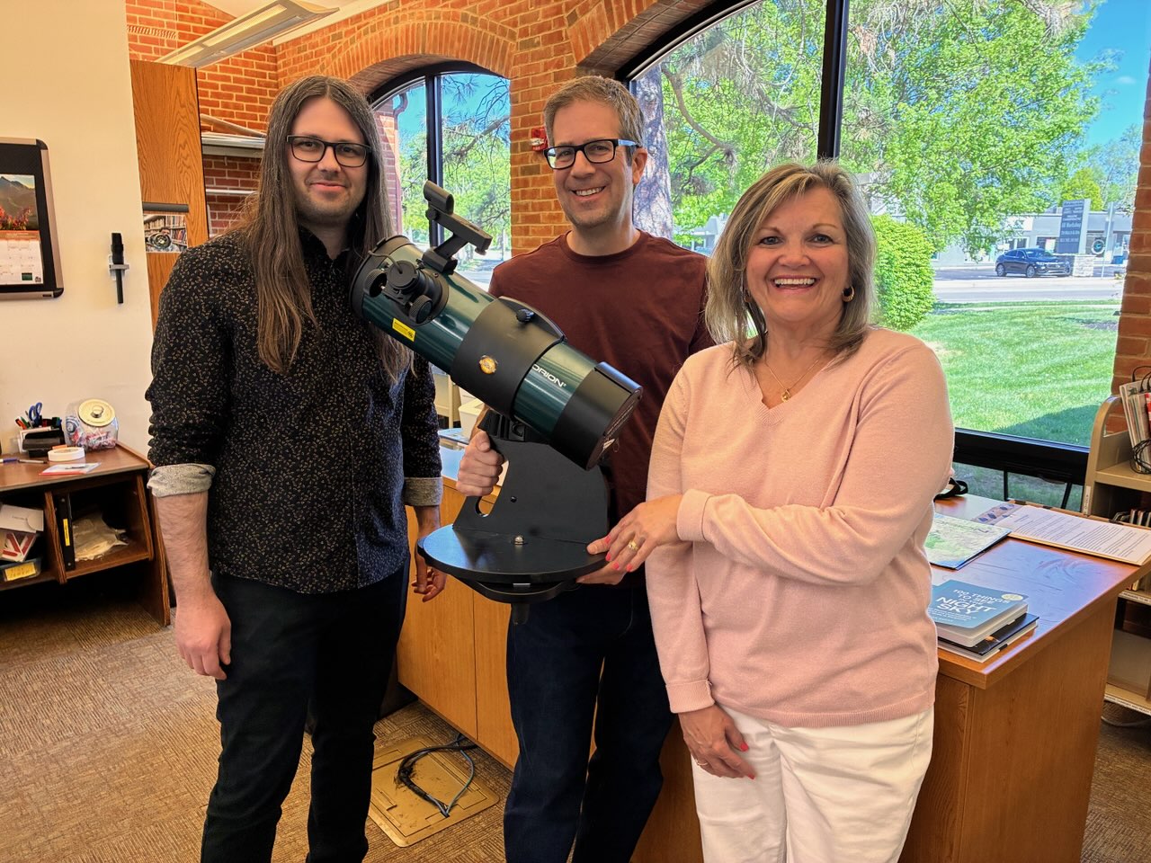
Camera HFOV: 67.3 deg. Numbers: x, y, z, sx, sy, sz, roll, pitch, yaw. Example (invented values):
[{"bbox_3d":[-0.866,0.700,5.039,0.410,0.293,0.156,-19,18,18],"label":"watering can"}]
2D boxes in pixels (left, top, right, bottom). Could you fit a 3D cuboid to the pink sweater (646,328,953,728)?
[{"bbox_3d":[0.321,0.126,1.225,0.440,0.520,0.320,4,13,18],"label":"pink sweater"}]

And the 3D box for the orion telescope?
[{"bbox_3d":[-0.128,-0.060,1.370,0.475,0.653,0.324,5,13,20],"label":"orion telescope"}]

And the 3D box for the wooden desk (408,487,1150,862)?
[{"bbox_3d":[0.334,0.515,2.260,0.870,0.775,1.800,-10,16,-39],"label":"wooden desk"}]

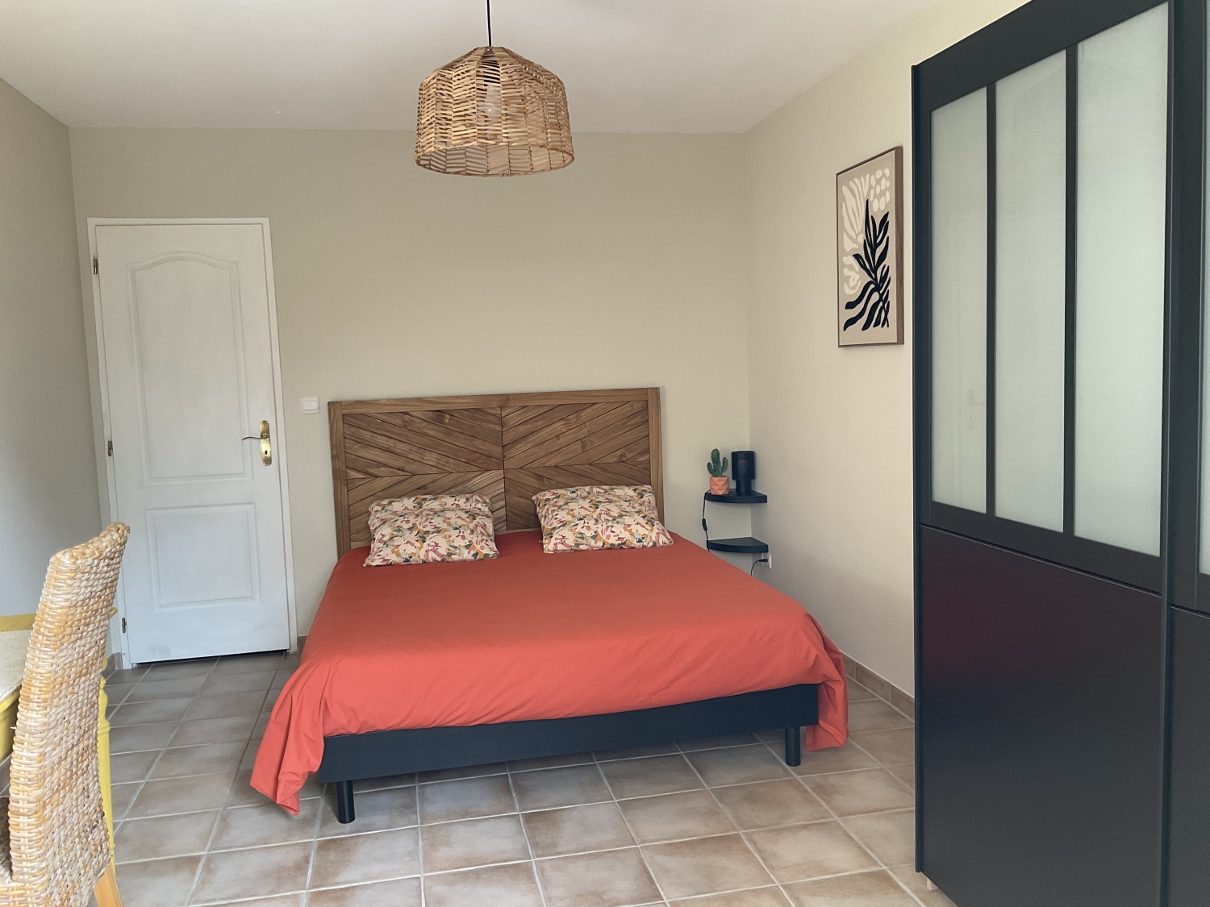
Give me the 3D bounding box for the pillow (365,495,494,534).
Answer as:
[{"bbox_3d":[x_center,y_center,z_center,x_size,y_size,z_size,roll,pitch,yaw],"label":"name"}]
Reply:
[{"bbox_3d":[-0.824,0.347,4.821,0.600,0.400,0.160,-3,-38,-12],"label":"pillow"}]

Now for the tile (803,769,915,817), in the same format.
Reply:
[{"bbox_3d":[0.810,1.070,3.193,0.298,0.010,0.298,-3,6,-12],"label":"tile"}]

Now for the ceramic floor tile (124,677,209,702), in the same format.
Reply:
[{"bbox_3d":[-1.930,1.046,4.457,0.297,0.010,0.297,-3,5,-12],"label":"ceramic floor tile"}]

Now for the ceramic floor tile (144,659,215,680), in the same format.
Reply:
[{"bbox_3d":[-2.004,1.025,4.781,0.298,0.010,0.298,-3,6,-12],"label":"ceramic floor tile"}]

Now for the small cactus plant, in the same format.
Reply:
[{"bbox_3d":[0.587,0.050,5.266,0.112,0.146,0.075,-3,6,-12],"label":"small cactus plant"}]

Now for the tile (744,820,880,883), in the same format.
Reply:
[{"bbox_3d":[0.571,1.107,2.820,0.297,0.010,0.297,-3,5,-12],"label":"tile"}]

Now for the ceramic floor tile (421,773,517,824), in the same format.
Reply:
[{"bbox_3d":[-0.442,1.114,3.248,0.296,0.012,0.296,-3,6,-12],"label":"ceramic floor tile"}]

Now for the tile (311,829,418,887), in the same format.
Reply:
[{"bbox_3d":[-0.677,1.157,2.891,0.296,0.012,0.296,-3,6,-12],"label":"tile"}]

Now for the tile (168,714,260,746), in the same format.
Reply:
[{"bbox_3d":[-1.521,1.087,3.955,0.296,0.012,0.296,-3,6,-12],"label":"tile"}]

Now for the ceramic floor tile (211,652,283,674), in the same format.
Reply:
[{"bbox_3d":[-1.696,1.004,4.812,0.297,0.010,0.297,-3,5,-12],"label":"ceramic floor tile"}]

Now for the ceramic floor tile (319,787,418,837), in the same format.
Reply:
[{"bbox_3d":[-0.739,1.129,3.185,0.298,0.010,0.298,-3,6,-12],"label":"ceramic floor tile"}]

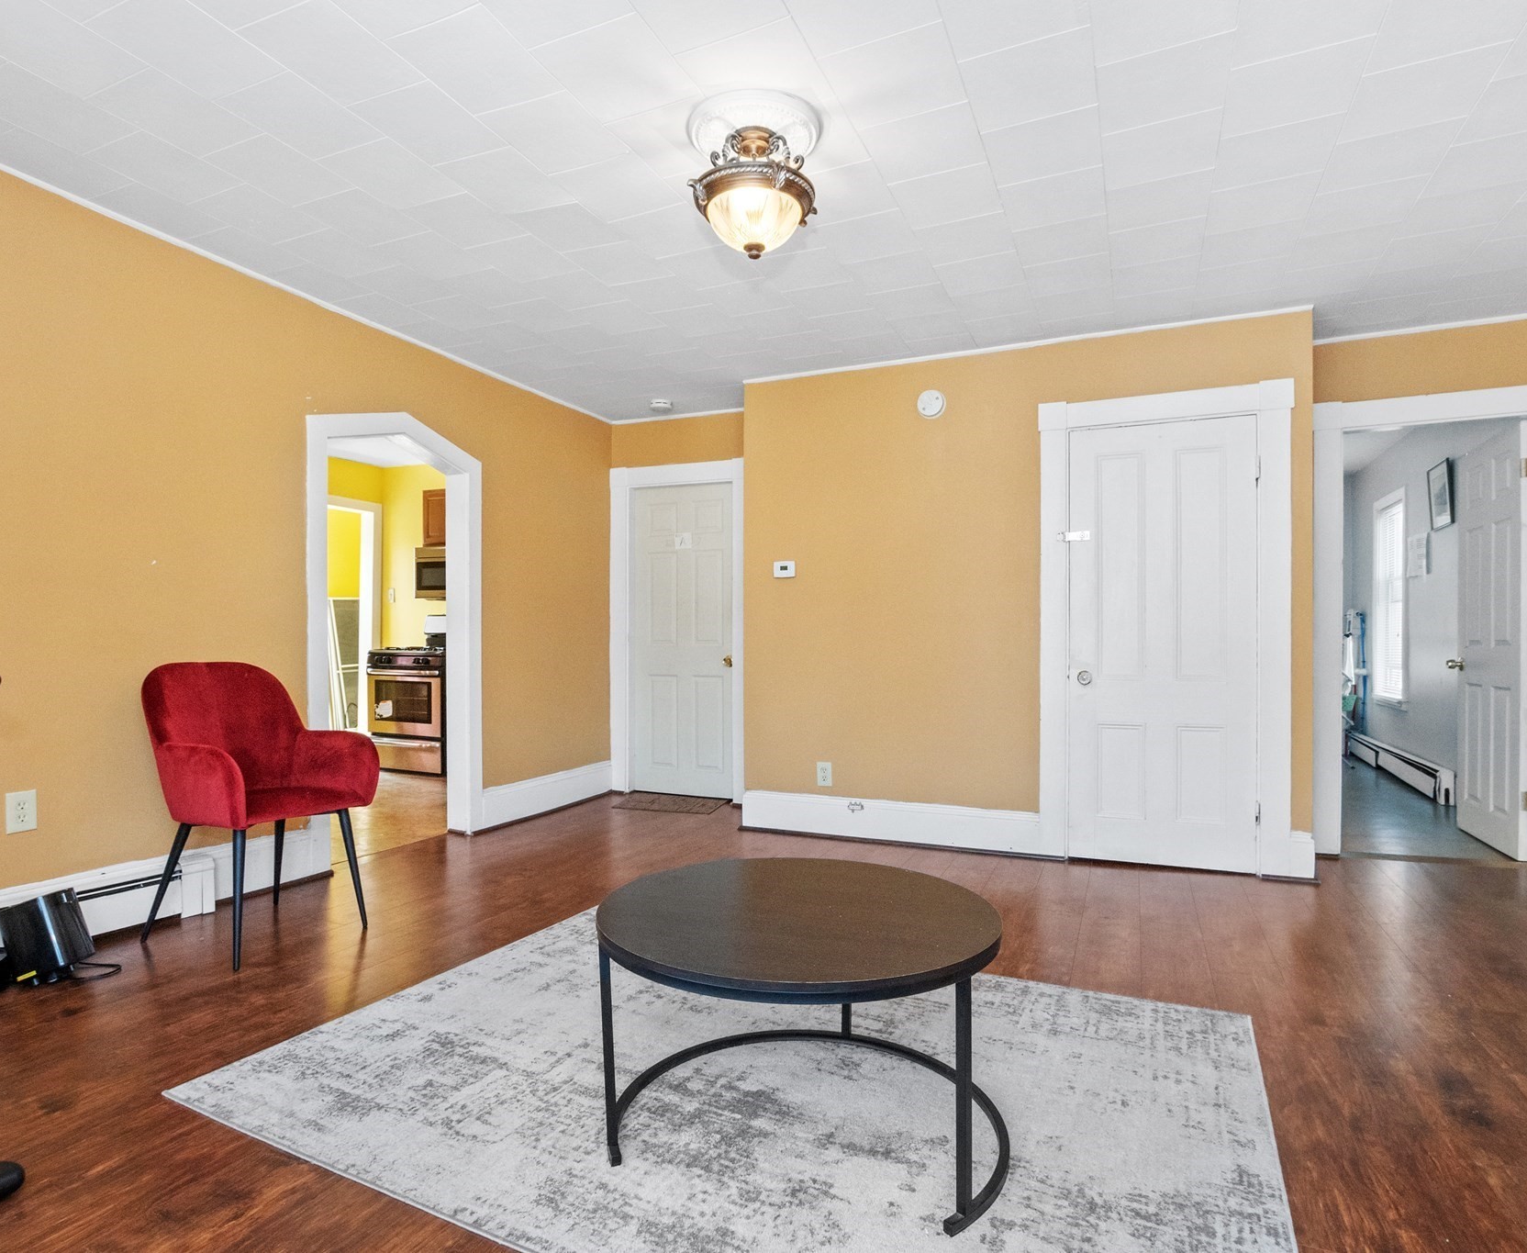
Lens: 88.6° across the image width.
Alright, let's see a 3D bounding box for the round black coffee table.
[{"bbox_3d":[0.075,0.845,1.690,0.830,0.480,0.770,0,0,0],"label":"round black coffee table"}]

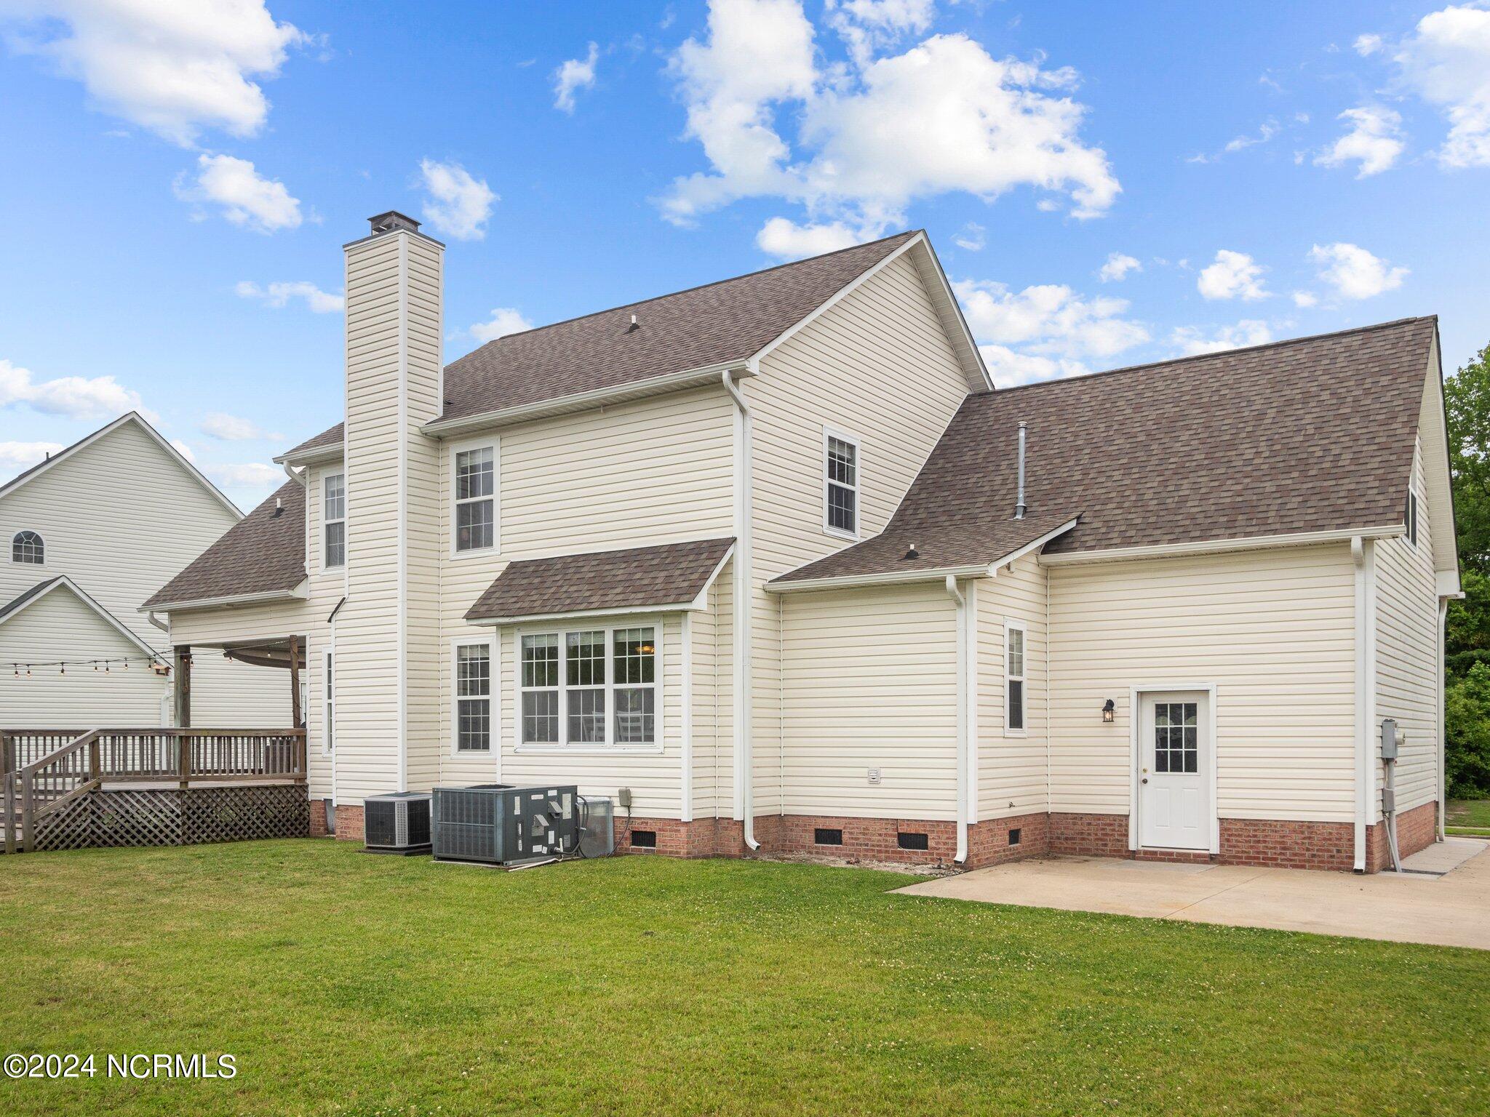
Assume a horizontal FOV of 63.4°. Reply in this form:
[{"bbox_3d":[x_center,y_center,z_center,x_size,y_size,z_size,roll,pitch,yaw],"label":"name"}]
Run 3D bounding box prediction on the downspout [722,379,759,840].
[{"bbox_3d":[-0.007,0.663,14.973,0.220,5.990,0.540,-3,-6,34],"label":"downspout"}]

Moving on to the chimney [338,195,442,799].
[{"bbox_3d":[-5.372,-0.771,18.281,1.552,8.989,0.808,-3,-6,34],"label":"chimney"}]

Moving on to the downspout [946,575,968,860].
[{"bbox_3d":[2.502,1.923,14.268,0.120,3.420,0.360,-3,-6,34],"label":"downspout"}]

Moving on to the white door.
[{"bbox_3d":[5.522,2.719,15.469,0.887,2.031,0.090,-3,-6,34],"label":"white door"}]

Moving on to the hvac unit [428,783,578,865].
[{"bbox_3d":[-2.943,3.252,14.863,1.200,0.882,1.270,-3,-6,34],"label":"hvac unit"}]

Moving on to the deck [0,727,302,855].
[{"bbox_3d":[-9.455,3.567,19.031,3.227,1.710,4.866,-3,-6,34],"label":"deck"}]

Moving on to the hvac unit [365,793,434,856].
[{"bbox_3d":[-4.667,3.540,16.288,0.630,0.675,0.630,-3,-6,34],"label":"hvac unit"}]

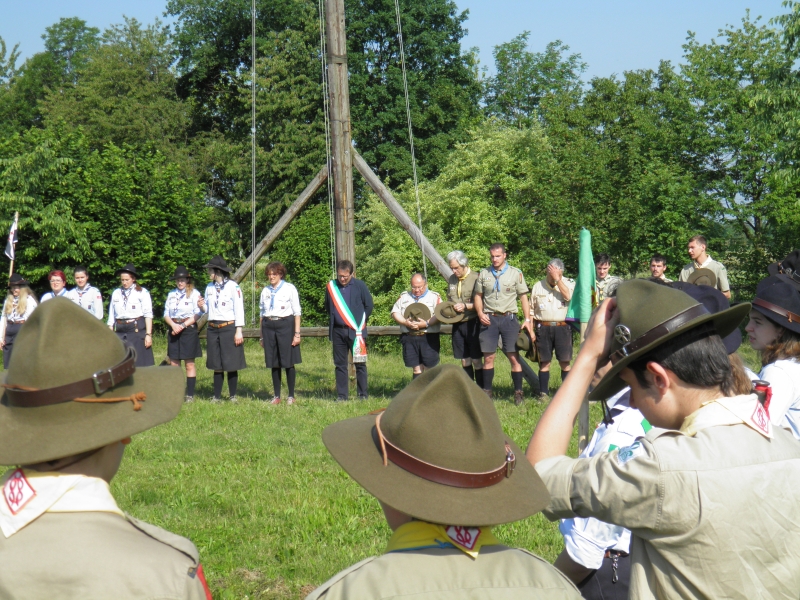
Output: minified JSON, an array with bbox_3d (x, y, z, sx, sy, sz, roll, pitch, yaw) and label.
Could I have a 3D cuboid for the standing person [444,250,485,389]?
[{"bbox_3d":[0.747,0.276,16.850,0.520,1.740,0.480,1,2,30],"label":"standing person"}]

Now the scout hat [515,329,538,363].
[{"bbox_3d":[1.477,0.527,16.600,0.140,0.360,0.340,-10,-3,-27],"label":"scout hat"}]

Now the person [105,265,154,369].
[{"bbox_3d":[-3.182,0.390,16.950,0.530,1.640,0.380,0,2,16],"label":"person"}]

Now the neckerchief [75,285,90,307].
[{"bbox_3d":[-3.767,-0.030,17.000,0.200,0.250,0.180,0,1,6],"label":"neckerchief"}]

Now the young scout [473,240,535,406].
[{"bbox_3d":[1.192,0.265,16.500,0.660,1.850,0.420,1,2,19],"label":"young scout"}]

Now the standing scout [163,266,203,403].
[{"bbox_3d":[-2.561,0.408,16.950,0.460,1.610,0.380,0,2,9],"label":"standing scout"}]

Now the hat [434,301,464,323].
[{"bbox_3d":[0.573,0.151,16.600,0.340,0.360,0.140,8,-32,-3],"label":"hat"}]

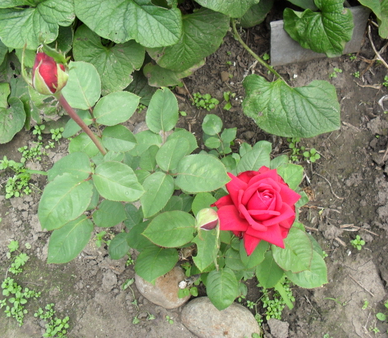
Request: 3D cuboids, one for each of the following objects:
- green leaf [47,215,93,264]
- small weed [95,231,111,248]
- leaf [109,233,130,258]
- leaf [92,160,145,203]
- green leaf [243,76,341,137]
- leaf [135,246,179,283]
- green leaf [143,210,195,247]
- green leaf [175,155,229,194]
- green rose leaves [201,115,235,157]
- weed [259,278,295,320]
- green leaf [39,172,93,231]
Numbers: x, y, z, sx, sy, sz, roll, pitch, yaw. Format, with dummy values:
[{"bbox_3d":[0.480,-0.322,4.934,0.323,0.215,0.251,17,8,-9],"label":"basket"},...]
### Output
[{"bbox_3d":[-0.170,0.098,0.630,0.053,0.017,0.084,42,86,15],"label":"green leaf"},{"bbox_3d":[-0.173,0.135,0.870,0.030,0.020,0.028,0,55,0],"label":"small weed"},{"bbox_3d":[-0.134,0.138,0.820,0.035,0.012,0.051,41,75,14],"label":"leaf"},{"bbox_3d":[-0.106,0.018,0.640,0.072,0.015,0.050,19,71,7],"label":"leaf"},{"bbox_3d":[0.201,-0.128,0.930,0.189,0.050,0.128,-10,72,2],"label":"green leaf"},{"bbox_3d":[-0.059,0.149,0.720,0.061,0.012,0.059,12,62,5],"label":"leaf"},{"bbox_3d":[-0.034,0.088,0.660,0.077,0.012,0.056,-6,64,-4],"label":"green leaf"},{"bbox_3d":[0.013,0.006,0.620,0.072,0.015,0.049,6,70,2],"label":"green leaf"},{"bbox_3d":[0.047,-0.064,0.870,0.065,0.060,0.055,0,58,0],"label":"green rose leaves"},{"bbox_3d":[0.153,0.239,0.835,0.066,0.040,0.070,0,58,0],"label":"weed"},{"bbox_3d":[-0.167,0.047,0.595,0.061,0.018,0.089,42,80,15],"label":"green leaf"}]

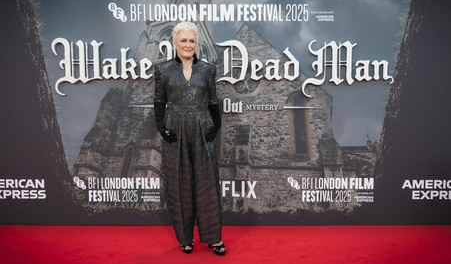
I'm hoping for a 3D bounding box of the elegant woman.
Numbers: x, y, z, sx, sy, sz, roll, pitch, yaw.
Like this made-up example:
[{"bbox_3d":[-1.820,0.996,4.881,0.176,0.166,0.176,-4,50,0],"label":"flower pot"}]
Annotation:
[{"bbox_3d":[-0.272,0.045,2.282,0.520,1.720,0.340,-1,3,-12],"label":"elegant woman"}]

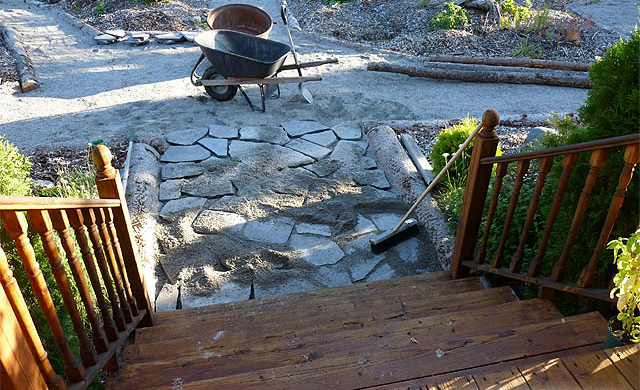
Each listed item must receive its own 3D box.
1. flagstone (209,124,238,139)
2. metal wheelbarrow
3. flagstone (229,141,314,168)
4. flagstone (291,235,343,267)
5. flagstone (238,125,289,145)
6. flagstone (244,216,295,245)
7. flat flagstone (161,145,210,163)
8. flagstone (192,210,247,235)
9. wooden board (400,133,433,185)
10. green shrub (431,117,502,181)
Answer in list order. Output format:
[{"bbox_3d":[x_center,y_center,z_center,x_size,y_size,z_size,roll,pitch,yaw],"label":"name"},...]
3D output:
[{"bbox_3d":[-1.009,-0.634,5.216,0.326,0.055,0.310,-1,33,-1],"label":"flagstone"},{"bbox_3d":[-0.637,-1.335,5.539,1.520,0.720,0.640,7,32,11],"label":"metal wheelbarrow"},{"bbox_3d":[-0.495,-0.360,4.792,0.925,0.055,0.435,9,34,13],"label":"flagstone"},{"bbox_3d":[-0.038,0.426,3.566,0.429,0.055,0.288,10,34,15],"label":"flagstone"},{"bbox_3d":[-0.566,-0.585,5.145,0.544,0.055,0.441,-1,33,-3],"label":"flagstone"},{"bbox_3d":[-0.393,0.273,3.861,0.345,0.050,0.275,7,32,9],"label":"flagstone"},{"bbox_3d":[-1.270,-0.379,4.813,0.450,0.055,0.327,-2,33,-3],"label":"flat flagstone"},{"bbox_3d":[-0.769,0.243,3.845,0.385,0.055,0.285,7,33,11],"label":"flagstone"},{"bbox_3d":[0.942,-0.319,4.643,0.130,0.110,0.900,-4,32,-8],"label":"wooden board"},{"bbox_3d":[1.281,-0.415,4.363,0.580,0.580,0.580,1,32,0],"label":"green shrub"}]

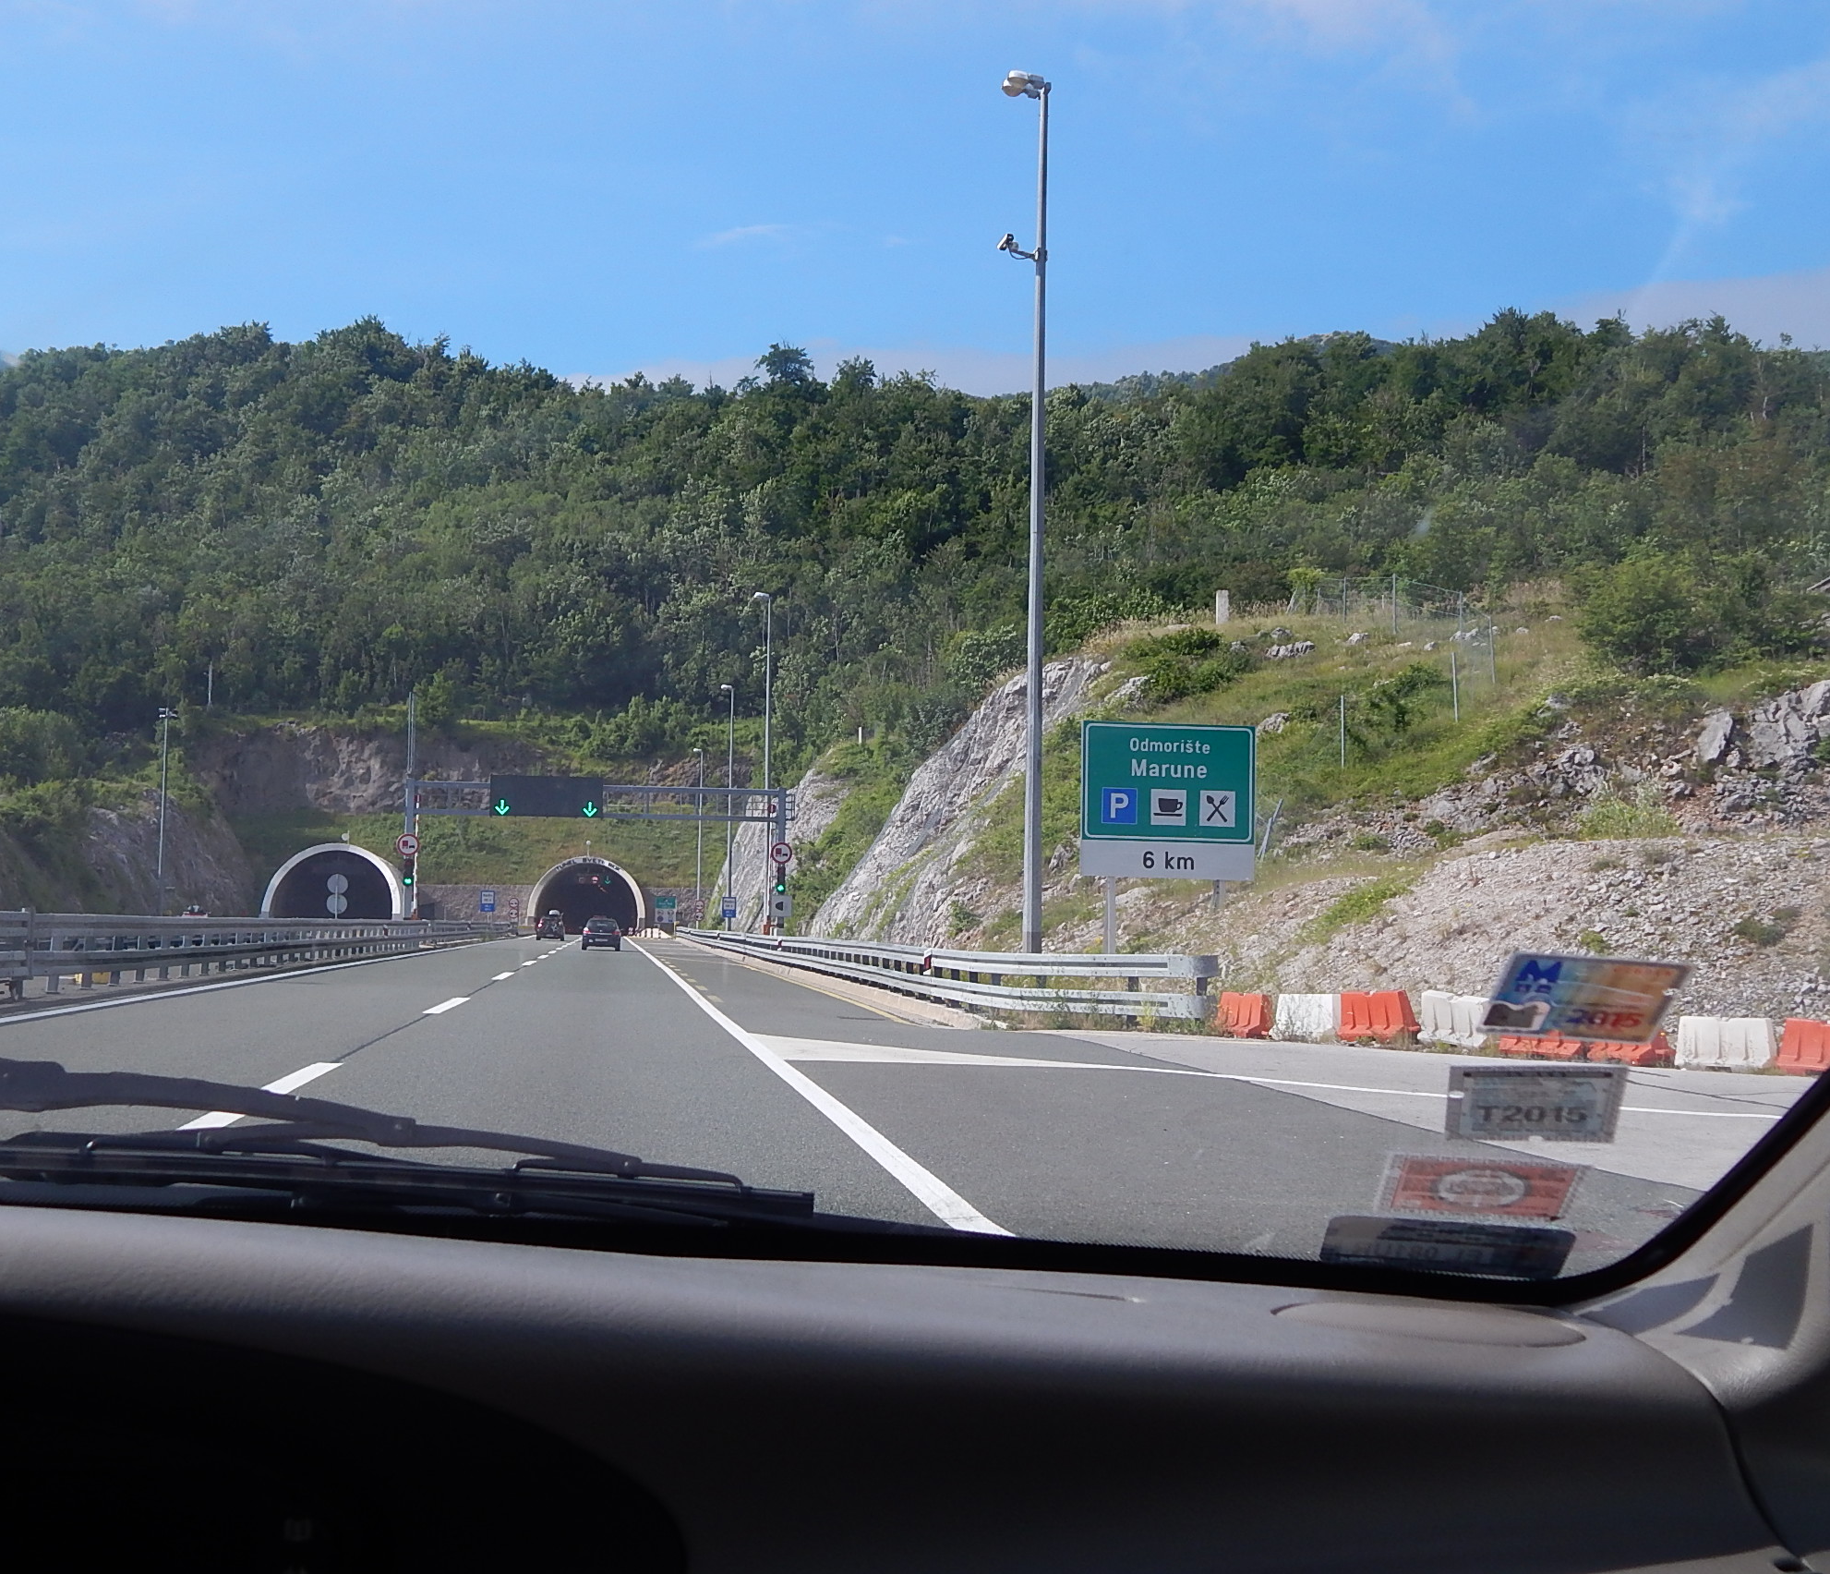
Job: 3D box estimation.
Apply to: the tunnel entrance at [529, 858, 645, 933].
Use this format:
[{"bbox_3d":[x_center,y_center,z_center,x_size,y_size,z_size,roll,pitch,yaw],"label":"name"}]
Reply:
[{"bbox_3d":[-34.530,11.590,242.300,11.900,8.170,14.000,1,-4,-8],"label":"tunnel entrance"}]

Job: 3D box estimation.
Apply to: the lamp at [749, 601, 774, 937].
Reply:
[{"bbox_3d":[-6.390,-0.510,94.660,0.800,15.050,0.750,1,-4,-8],"label":"lamp"}]

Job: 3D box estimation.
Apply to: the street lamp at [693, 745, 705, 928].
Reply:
[{"bbox_3d":[-16.870,4.490,177.960,0.800,15.050,0.750,1,-4,-8],"label":"street lamp"}]

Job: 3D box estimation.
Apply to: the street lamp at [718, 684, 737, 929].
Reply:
[{"bbox_3d":[-10.770,1.670,130.910,0.800,15.050,0.750,1,-4,-8],"label":"street lamp"}]

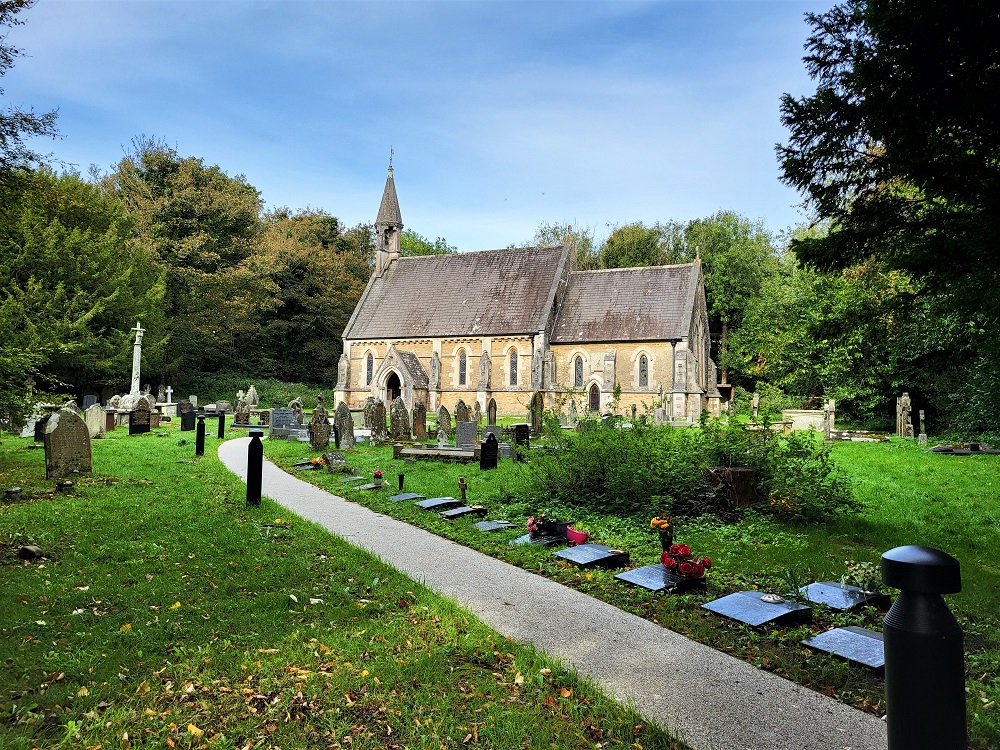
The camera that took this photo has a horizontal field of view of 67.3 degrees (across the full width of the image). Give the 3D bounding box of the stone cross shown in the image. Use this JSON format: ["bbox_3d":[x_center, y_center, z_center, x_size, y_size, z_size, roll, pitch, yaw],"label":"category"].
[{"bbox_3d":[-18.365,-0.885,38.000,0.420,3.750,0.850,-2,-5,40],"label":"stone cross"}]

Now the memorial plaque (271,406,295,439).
[{"bbox_3d":[-8.089,1.789,28.000,0.240,1.200,1.000,-2,-5,38],"label":"memorial plaque"}]

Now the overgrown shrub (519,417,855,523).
[{"bbox_3d":[2.694,1.283,11.400,4.300,1.350,3.000,1,-4,0],"label":"overgrown shrub"}]

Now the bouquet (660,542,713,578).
[{"bbox_3d":[1.440,1.440,5.800,0.390,0.300,0.350,0,-4,10],"label":"bouquet"}]

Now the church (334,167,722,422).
[{"bbox_3d":[1.754,-7.311,54.806,26.700,20.614,12.700,-1,-4,23],"label":"church"}]

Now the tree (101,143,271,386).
[{"bbox_3d":[-24.131,-8.224,58.000,12.500,19.500,12.000,2,-4,-16],"label":"tree"}]

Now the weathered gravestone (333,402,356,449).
[{"bbox_3d":[-4.844,1.589,23.400,0.170,1.420,0.680,-1,-4,32],"label":"weathered gravestone"}]

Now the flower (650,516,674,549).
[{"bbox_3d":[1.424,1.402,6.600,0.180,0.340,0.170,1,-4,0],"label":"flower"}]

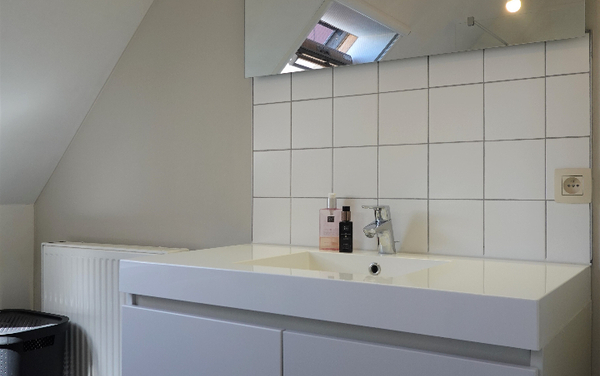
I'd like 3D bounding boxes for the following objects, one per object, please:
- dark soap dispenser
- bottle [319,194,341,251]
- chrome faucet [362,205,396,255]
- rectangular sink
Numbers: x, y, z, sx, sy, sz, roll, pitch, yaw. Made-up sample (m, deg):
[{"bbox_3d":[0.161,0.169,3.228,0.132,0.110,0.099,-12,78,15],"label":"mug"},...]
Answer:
[{"bbox_3d":[0.131,0.116,1.691,0.035,0.131,0.033,0,0,13],"label":"dark soap dispenser"},{"bbox_3d":[0.092,0.099,1.750,0.060,0.164,0.036,0,0,16],"label":"bottle"},{"bbox_3d":[0.214,0.115,1.606,0.047,0.132,0.143,0,0,34],"label":"chrome faucet"},{"bbox_3d":[0.106,0.230,1.452,0.435,0.100,0.345,0,0,34],"label":"rectangular sink"}]

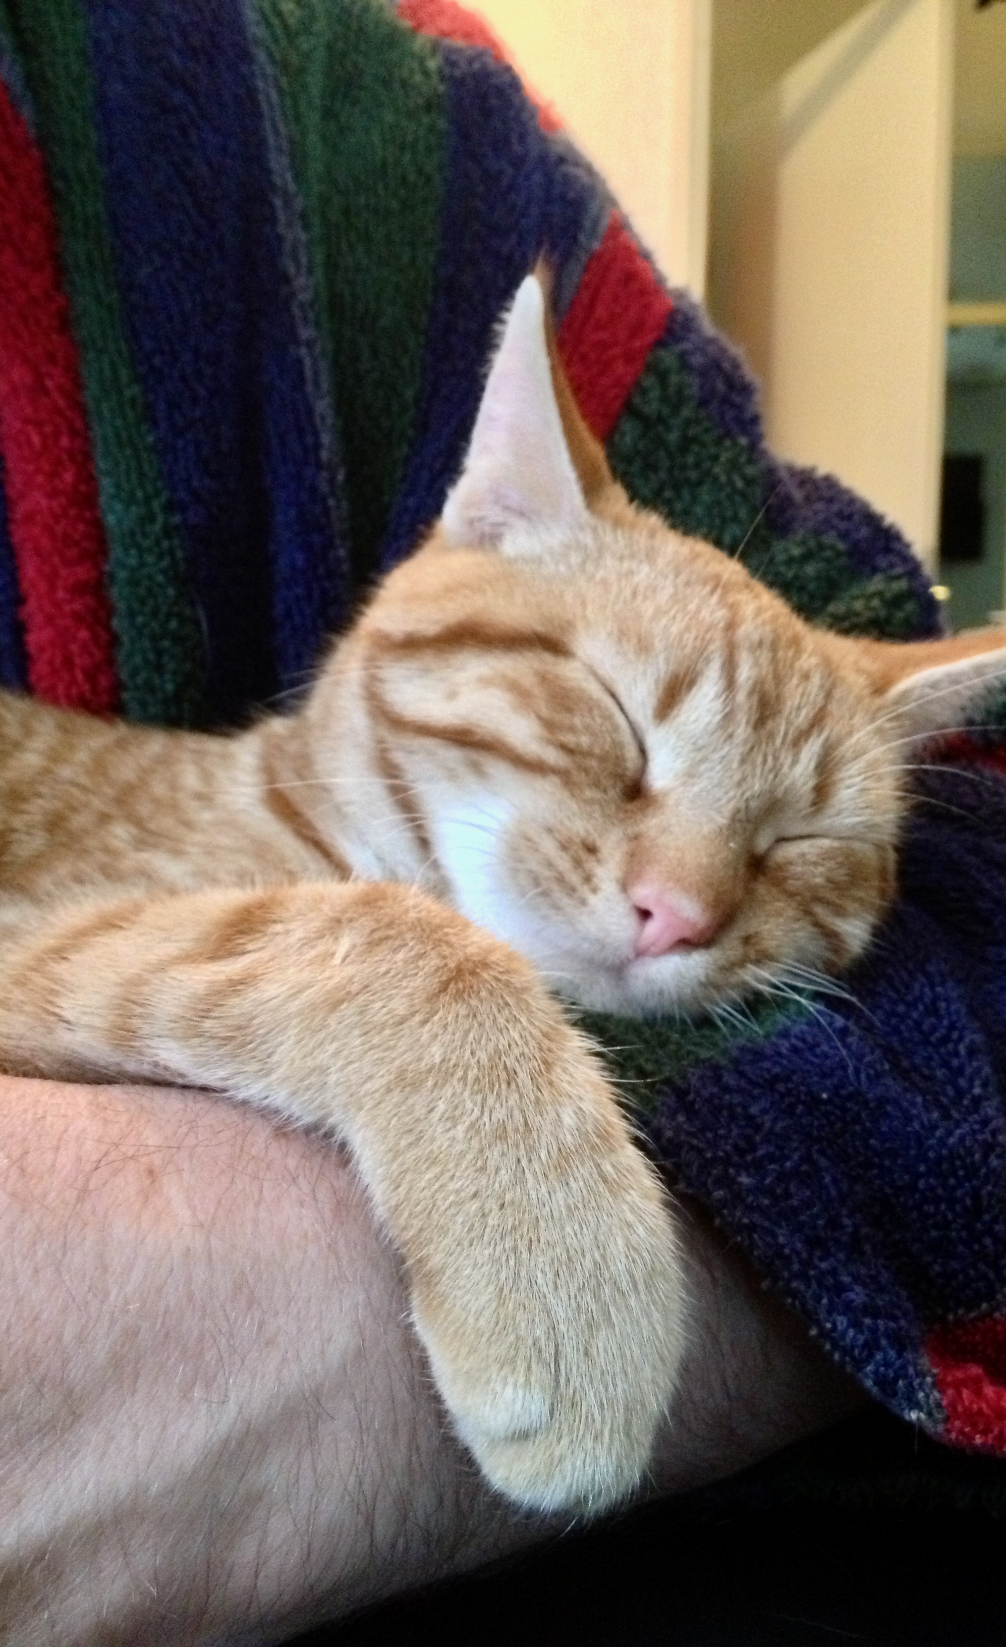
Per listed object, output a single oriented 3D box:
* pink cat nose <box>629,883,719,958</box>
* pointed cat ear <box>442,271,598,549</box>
[{"bbox_3d":[0.029,0.017,0.288,0.017,0.013,0.011,30,6,-15],"label":"pink cat nose"},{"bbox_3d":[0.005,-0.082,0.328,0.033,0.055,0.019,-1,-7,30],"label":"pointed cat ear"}]

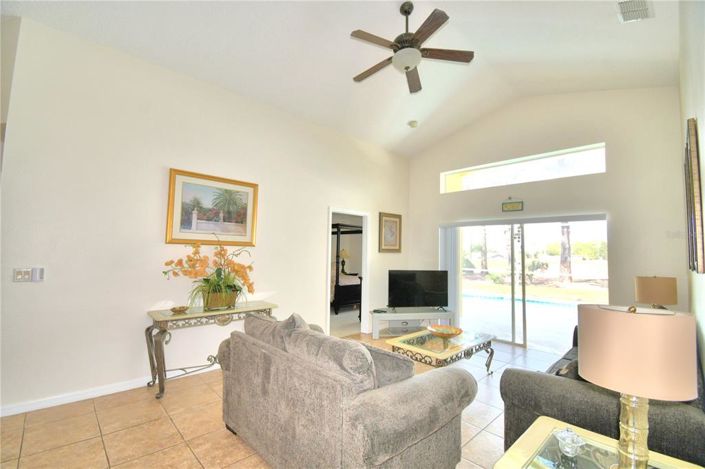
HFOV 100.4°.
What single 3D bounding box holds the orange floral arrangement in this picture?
[{"bbox_3d":[-1.543,0.454,3.258,0.850,0.760,0.450,6,-6,-43],"label":"orange floral arrangement"}]

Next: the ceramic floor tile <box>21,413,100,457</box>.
[{"bbox_3d":[-2.230,1.528,2.256,0.449,0.012,0.449,4,-5,-42],"label":"ceramic floor tile"}]

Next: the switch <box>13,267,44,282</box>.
[{"bbox_3d":[-2.787,0.354,2.533,0.180,0.118,0.020,4,-5,-41],"label":"switch"}]

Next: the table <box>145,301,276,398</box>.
[{"bbox_3d":[-1.453,1.229,3.332,1.380,0.735,0.420,6,-6,-43],"label":"table"}]

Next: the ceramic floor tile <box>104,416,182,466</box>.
[{"bbox_3d":[-1.564,1.540,2.204,0.449,0.012,0.449,4,-5,-42],"label":"ceramic floor tile"}]

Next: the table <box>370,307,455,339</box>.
[{"bbox_3d":[0.997,1.538,5.143,1.390,0.465,0.450,1,-4,-3],"label":"table"}]

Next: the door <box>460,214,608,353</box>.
[{"bbox_3d":[2.728,0.824,4.918,0.120,2.020,2.340,6,-6,-43],"label":"door"}]

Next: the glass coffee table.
[{"bbox_3d":[1.058,1.452,3.415,1.270,0.430,0.710,6,-6,-43],"label":"glass coffee table"}]

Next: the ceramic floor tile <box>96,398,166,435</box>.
[{"bbox_3d":[-1.847,1.518,2.472,0.450,0.010,0.450,6,-6,-43],"label":"ceramic floor tile"}]

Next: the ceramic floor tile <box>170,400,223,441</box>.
[{"bbox_3d":[-1.229,1.565,2.494,0.449,0.012,0.449,4,-5,-42],"label":"ceramic floor tile"}]

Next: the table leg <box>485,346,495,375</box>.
[{"bbox_3d":[1.673,1.522,3.581,0.100,0.350,0.100,6,-6,-43],"label":"table leg"}]

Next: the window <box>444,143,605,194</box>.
[{"bbox_3d":[2.728,-1.070,5.125,0.100,0.450,2.570,6,-6,-43],"label":"window"}]

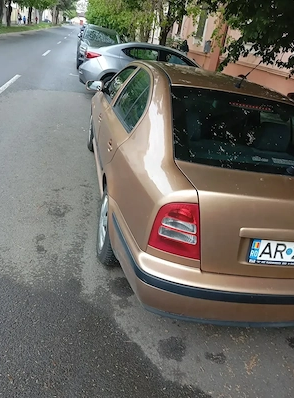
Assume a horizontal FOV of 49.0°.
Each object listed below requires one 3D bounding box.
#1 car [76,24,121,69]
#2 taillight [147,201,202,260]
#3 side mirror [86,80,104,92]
[{"bbox_3d":[-1.870,-6.061,13.060,1.780,1.540,4.350,3,28,-12],"label":"car"},{"bbox_3d":[0.110,0.136,1.418,0.236,0.271,0.167,8,27,-4],"label":"taillight"},{"bbox_3d":[-0.617,-1.314,3.752,0.207,0.138,0.118,3,28,-13],"label":"side mirror"}]

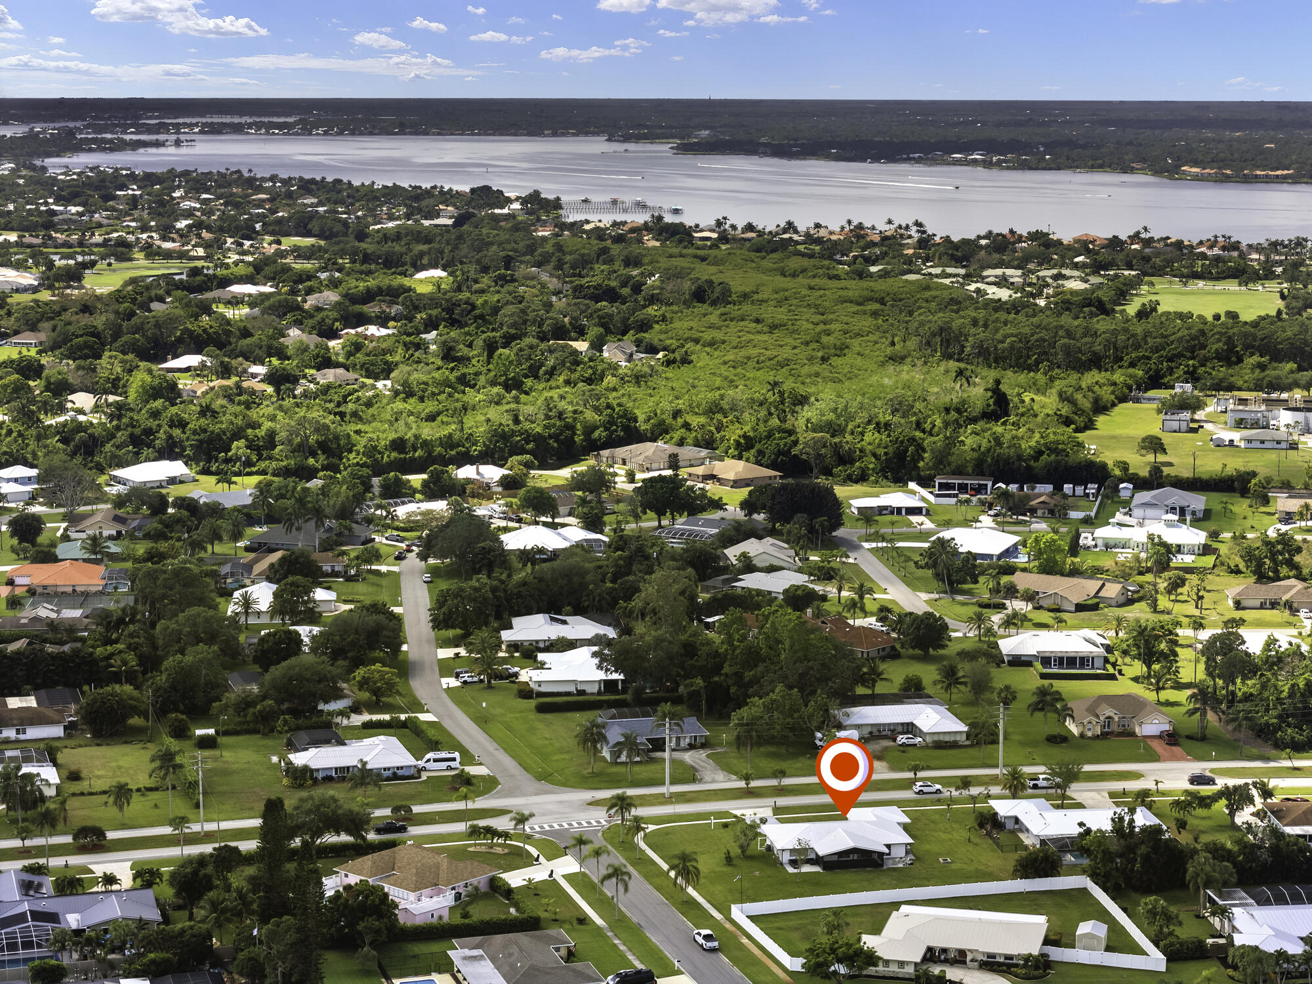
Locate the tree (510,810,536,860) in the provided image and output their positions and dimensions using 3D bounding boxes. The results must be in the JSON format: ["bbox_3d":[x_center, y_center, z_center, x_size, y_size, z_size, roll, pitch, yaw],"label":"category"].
[{"bbox_3d":[-19.822,51.088,394.399,3.900,7.620,3.900,0,9,0],"label":"tree"}]

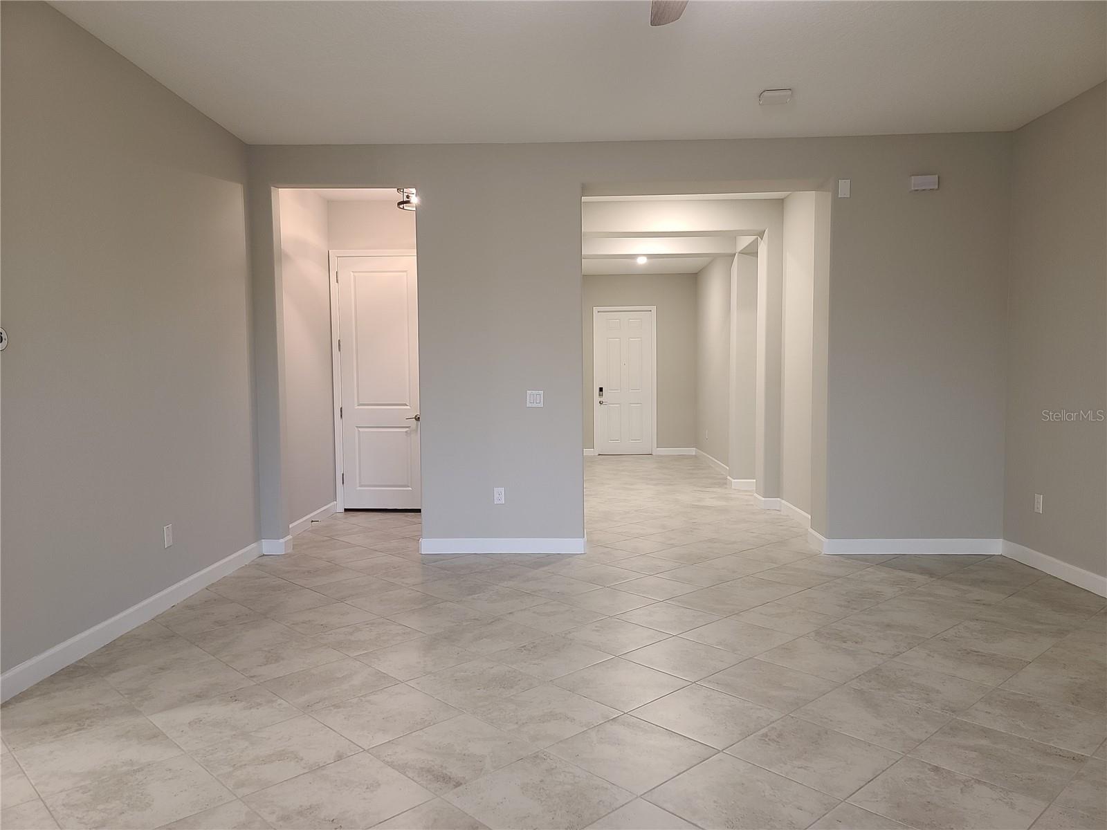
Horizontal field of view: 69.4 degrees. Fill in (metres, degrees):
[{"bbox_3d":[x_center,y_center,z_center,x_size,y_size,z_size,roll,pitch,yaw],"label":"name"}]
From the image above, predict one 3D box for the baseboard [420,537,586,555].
[{"bbox_3d":[-0.383,0.990,6.018,1.252,0.115,0.015,0,3,2],"label":"baseboard"}]

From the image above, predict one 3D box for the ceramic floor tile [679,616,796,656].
[{"bbox_3d":[0.934,1.126,4.043,0.441,0.010,0.441,-3,4,-44],"label":"ceramic floor tile"}]

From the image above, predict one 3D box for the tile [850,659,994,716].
[{"bbox_3d":[1.534,1.138,3.350,0.438,0.010,0.438,-3,4,-43],"label":"tile"}]

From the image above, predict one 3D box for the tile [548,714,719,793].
[{"bbox_3d":[0.278,1.187,2.810,0.441,0.010,0.441,-3,4,-44],"label":"tile"}]

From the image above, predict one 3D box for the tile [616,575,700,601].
[{"bbox_3d":[0.646,1.088,5.027,0.445,0.010,0.445,-3,4,-44],"label":"tile"}]

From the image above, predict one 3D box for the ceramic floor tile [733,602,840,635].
[{"bbox_3d":[1.252,1.096,4.292,0.438,0.010,0.438,-3,4,-43],"label":"ceramic floor tile"}]

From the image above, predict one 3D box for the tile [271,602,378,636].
[{"bbox_3d":[-1.269,1.133,4.438,0.445,0.010,0.445,-3,4,-44],"label":"tile"}]

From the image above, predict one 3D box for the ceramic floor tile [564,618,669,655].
[{"bbox_3d":[0.309,1.115,4.011,0.438,0.010,0.438,-3,4,-43],"label":"ceramic floor tile"}]

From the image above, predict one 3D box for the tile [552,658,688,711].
[{"bbox_3d":[0.293,1.158,3.439,0.441,0.010,0.441,-3,4,-44],"label":"tile"}]

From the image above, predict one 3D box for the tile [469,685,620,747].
[{"bbox_3d":[-0.028,1.174,3.131,0.441,0.010,0.441,-3,4,-44],"label":"tile"}]

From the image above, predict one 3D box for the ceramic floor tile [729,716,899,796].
[{"bbox_3d":[0.905,1.184,2.788,0.441,0.010,0.441,-3,4,-44],"label":"ceramic floor tile"}]

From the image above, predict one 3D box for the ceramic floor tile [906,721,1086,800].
[{"bbox_3d":[1.514,1.167,2.729,0.438,0.010,0.438,-3,4,-43],"label":"ceramic floor tile"}]

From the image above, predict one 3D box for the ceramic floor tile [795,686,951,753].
[{"bbox_3d":[1.226,1.168,3.090,0.441,0.010,0.441,-3,4,-44],"label":"ceramic floor tile"}]

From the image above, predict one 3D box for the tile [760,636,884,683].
[{"bbox_3d":[1.232,1.125,3.670,0.438,0.010,0.438,-3,4,-43],"label":"tile"}]

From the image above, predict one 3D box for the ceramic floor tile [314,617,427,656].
[{"bbox_3d":[-0.934,1.120,4.050,0.438,0.010,0.438,-3,4,-43],"label":"ceramic floor tile"}]

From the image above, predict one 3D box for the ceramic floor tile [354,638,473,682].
[{"bbox_3d":[-0.649,1.157,3.791,0.445,0.010,0.445,-3,4,-44],"label":"ceramic floor tile"}]

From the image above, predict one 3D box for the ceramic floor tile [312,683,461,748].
[{"bbox_3d":[-0.664,1.186,3.158,0.445,0.010,0.445,-3,4,-44],"label":"ceramic floor tile"}]

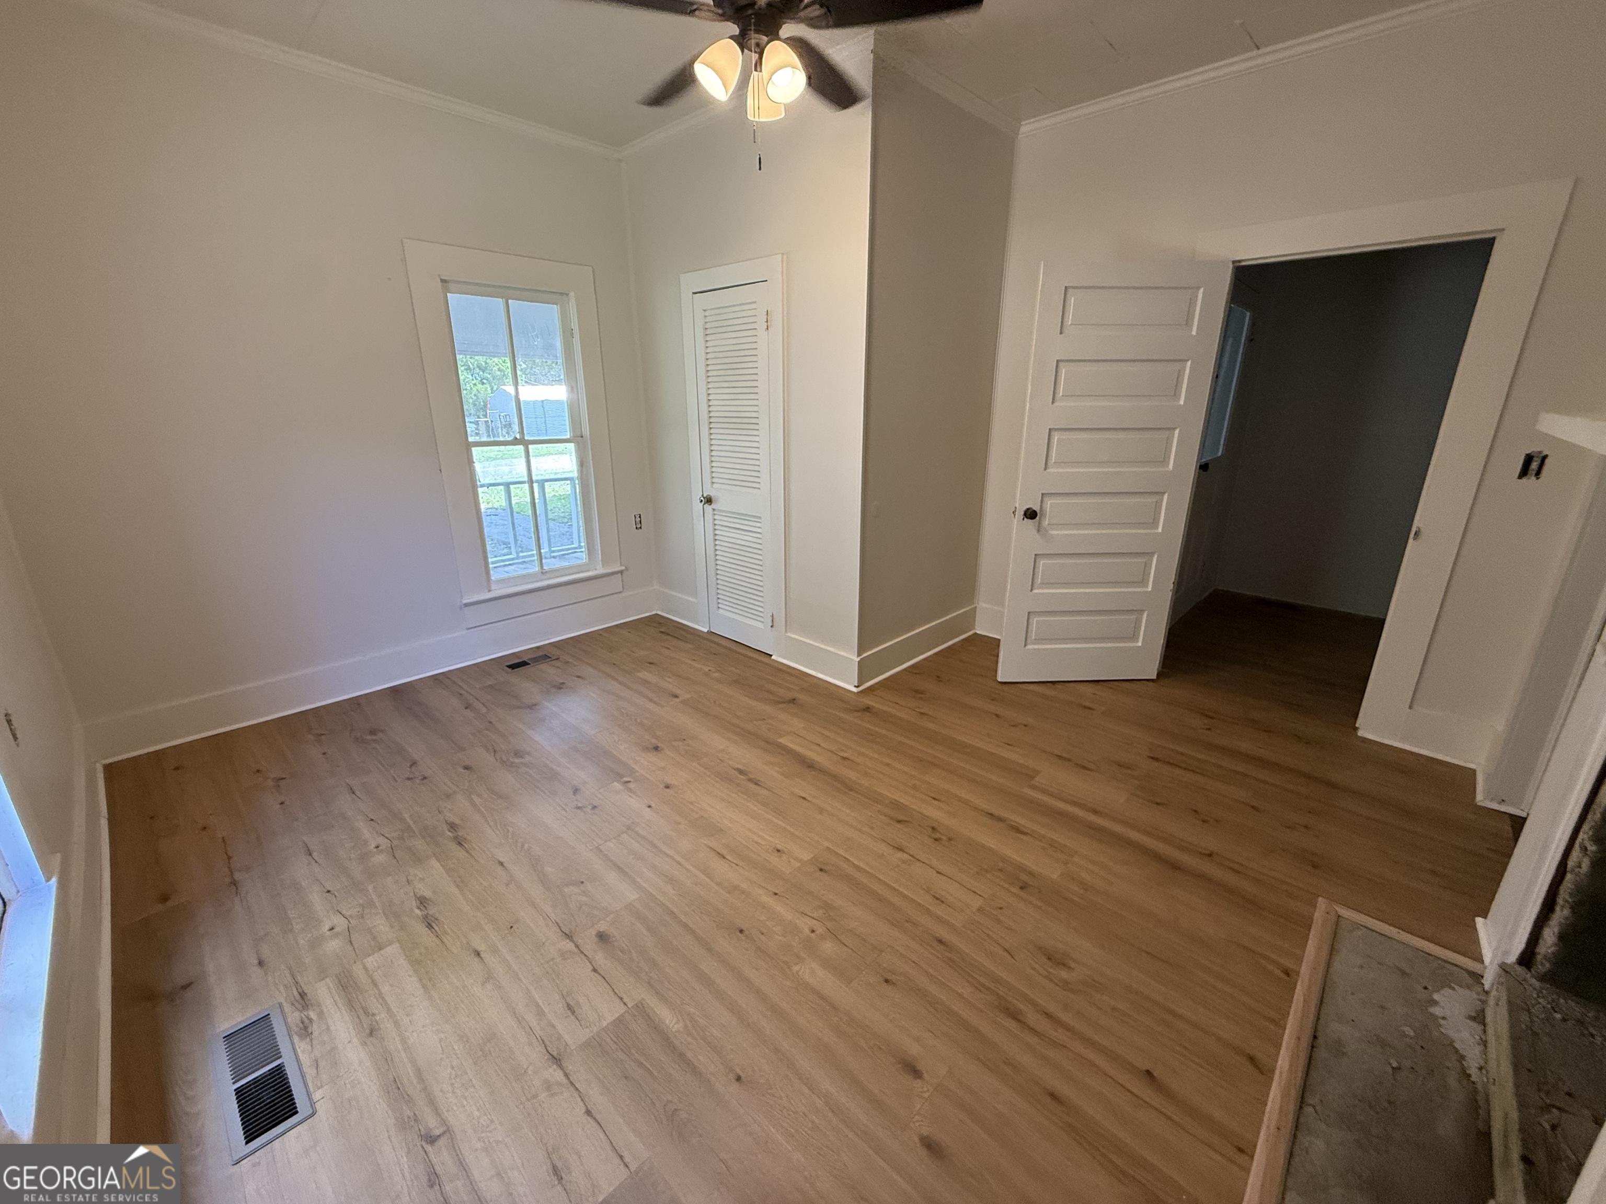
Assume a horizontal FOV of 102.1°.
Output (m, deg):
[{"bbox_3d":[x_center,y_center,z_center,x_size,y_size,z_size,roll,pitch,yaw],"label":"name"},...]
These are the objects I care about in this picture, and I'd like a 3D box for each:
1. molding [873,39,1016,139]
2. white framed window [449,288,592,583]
[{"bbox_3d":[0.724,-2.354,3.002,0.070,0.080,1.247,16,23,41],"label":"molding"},{"bbox_3d":[-1.597,-0.924,3.783,0.080,1.577,0.655,16,23,41],"label":"white framed window"}]

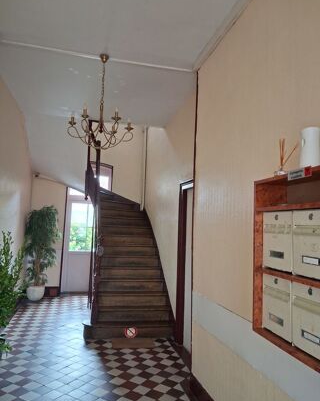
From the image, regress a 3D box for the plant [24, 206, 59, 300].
[{"bbox_3d":[-2.406,1.046,6.810,0.667,1.939,0.626,3,-5,-13],"label":"plant"}]

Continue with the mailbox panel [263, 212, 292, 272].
[{"bbox_3d":[0.619,0.207,1.714,0.040,0.299,0.259,3,-5,-13],"label":"mailbox panel"}]

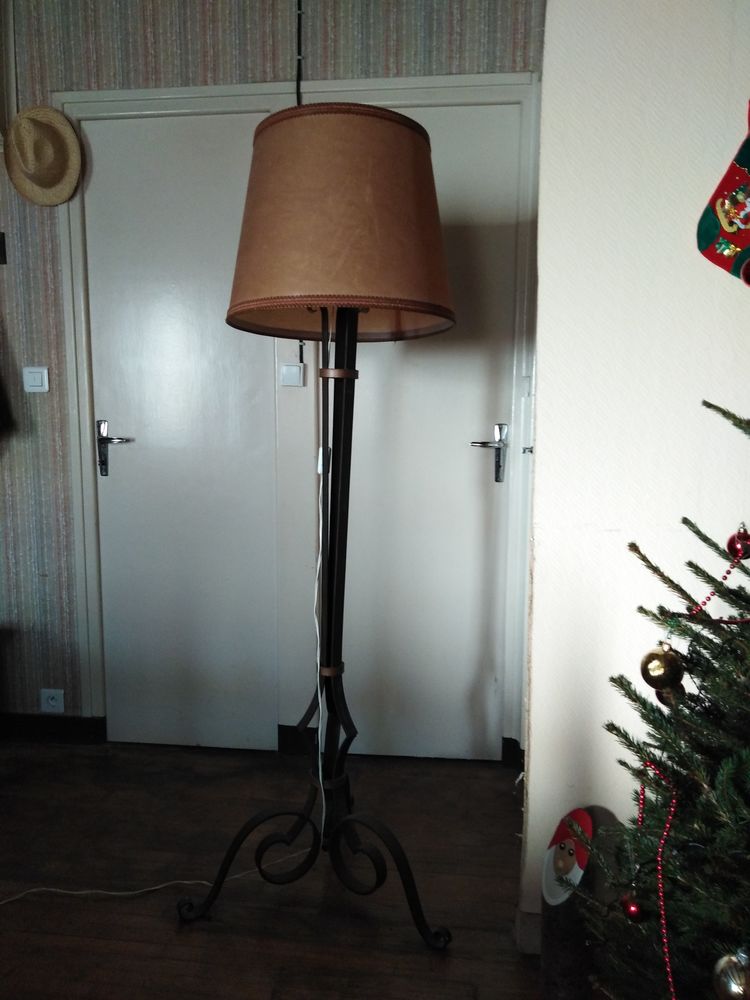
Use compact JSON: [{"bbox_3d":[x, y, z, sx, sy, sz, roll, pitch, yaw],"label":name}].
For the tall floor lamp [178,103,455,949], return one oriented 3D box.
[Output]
[{"bbox_3d":[-0.118,0.075,1.762,0.620,1.730,0.580,1,7,6],"label":"tall floor lamp"}]

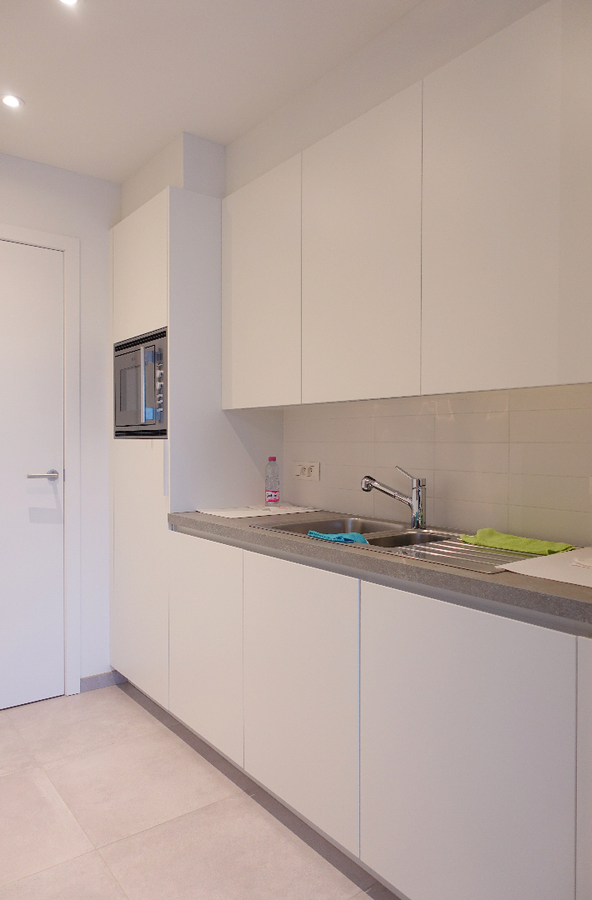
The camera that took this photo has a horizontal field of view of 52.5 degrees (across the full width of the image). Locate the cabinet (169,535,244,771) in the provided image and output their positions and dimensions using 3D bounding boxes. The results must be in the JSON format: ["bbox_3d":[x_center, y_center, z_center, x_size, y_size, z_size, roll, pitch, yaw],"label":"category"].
[{"bbox_3d":[-0.123,0.714,2.459,0.587,0.753,0.567,-1,1,-38],"label":"cabinet"}]

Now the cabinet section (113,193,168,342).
[{"bbox_3d":[-0.516,-0.852,3.051,0.600,0.601,0.619,-1,1,-38],"label":"cabinet section"}]

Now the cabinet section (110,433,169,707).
[{"bbox_3d":[-0.499,0.515,2.936,0.587,1.136,0.652,-1,1,-38],"label":"cabinet section"}]

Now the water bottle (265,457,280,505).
[{"bbox_3d":[-0.107,0.147,2.772,0.064,0.226,0.064,0,1,0],"label":"water bottle"}]

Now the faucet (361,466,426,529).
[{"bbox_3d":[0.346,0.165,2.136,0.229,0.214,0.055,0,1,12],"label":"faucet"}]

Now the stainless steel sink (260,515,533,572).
[{"bbox_3d":[0.344,0.358,1.915,0.499,0.170,0.990,-1,1,-38],"label":"stainless steel sink"}]

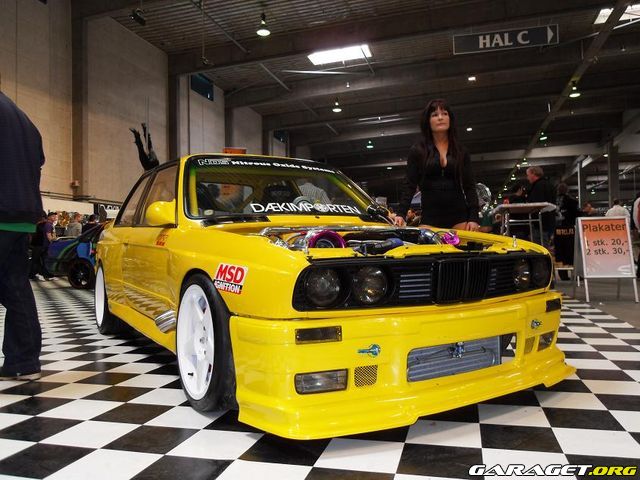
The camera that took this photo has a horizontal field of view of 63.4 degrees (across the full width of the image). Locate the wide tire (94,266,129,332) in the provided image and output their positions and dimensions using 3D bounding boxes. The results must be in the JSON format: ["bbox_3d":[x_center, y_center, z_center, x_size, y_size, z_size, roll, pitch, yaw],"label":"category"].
[{"bbox_3d":[-1.735,0.511,4.380,0.240,0.600,0.600,-1,-1,-31],"label":"wide tire"}]

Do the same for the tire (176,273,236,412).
[{"bbox_3d":[-0.420,0.436,2.215,0.240,0.600,0.600,-1,-1,-31],"label":"tire"}]

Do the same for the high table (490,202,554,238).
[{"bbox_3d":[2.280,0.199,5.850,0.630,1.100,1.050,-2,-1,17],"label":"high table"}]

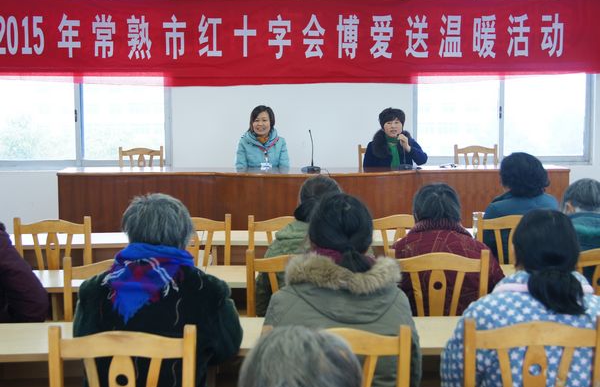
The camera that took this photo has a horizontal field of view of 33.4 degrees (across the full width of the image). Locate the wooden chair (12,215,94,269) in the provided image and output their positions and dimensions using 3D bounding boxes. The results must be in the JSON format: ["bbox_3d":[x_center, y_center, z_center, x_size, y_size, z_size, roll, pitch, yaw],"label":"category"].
[{"bbox_3d":[-1.281,0.572,5.444,0.420,0.930,0.470,0,5,-1],"label":"wooden chair"}]

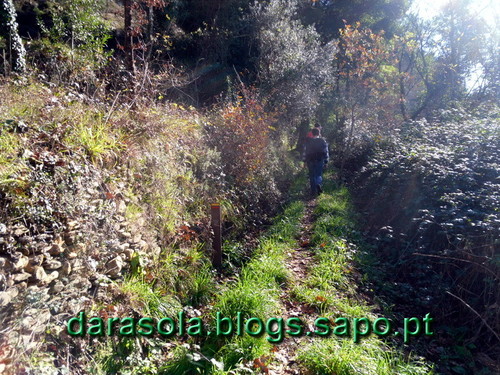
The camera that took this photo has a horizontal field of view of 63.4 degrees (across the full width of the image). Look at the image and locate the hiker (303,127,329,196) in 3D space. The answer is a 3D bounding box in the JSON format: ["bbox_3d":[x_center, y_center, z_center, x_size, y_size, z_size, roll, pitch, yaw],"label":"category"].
[{"bbox_3d":[1.641,-0.642,10.100,0.600,1.730,0.480,1,6,6],"label":"hiker"}]

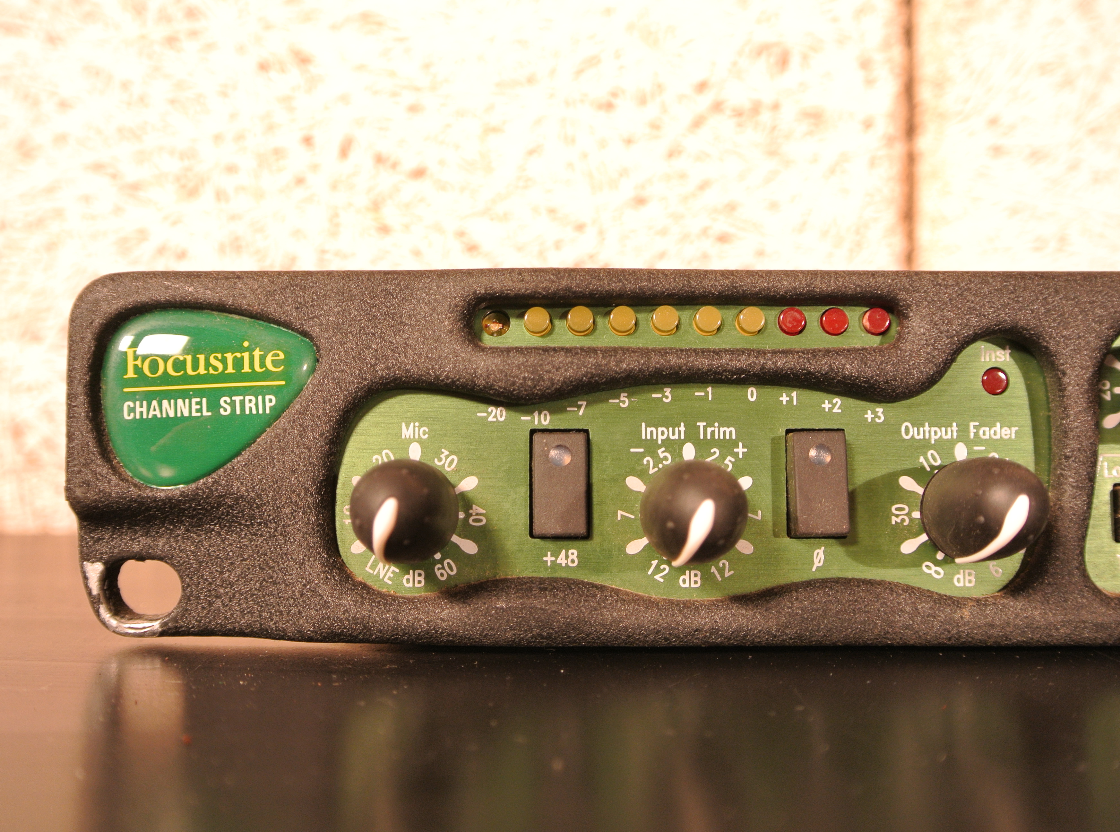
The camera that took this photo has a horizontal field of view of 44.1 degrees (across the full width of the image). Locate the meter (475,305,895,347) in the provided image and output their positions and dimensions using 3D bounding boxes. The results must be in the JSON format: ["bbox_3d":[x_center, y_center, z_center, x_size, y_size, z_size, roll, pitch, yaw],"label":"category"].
[{"bbox_3d":[0.015,-0.011,0.165,0.050,0.005,0.003,0,-4,1],"label":"meter"}]

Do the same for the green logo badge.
[{"bbox_3d":[-0.042,-0.002,0.165,0.025,0.021,0.003,-2,-4,1],"label":"green logo badge"}]

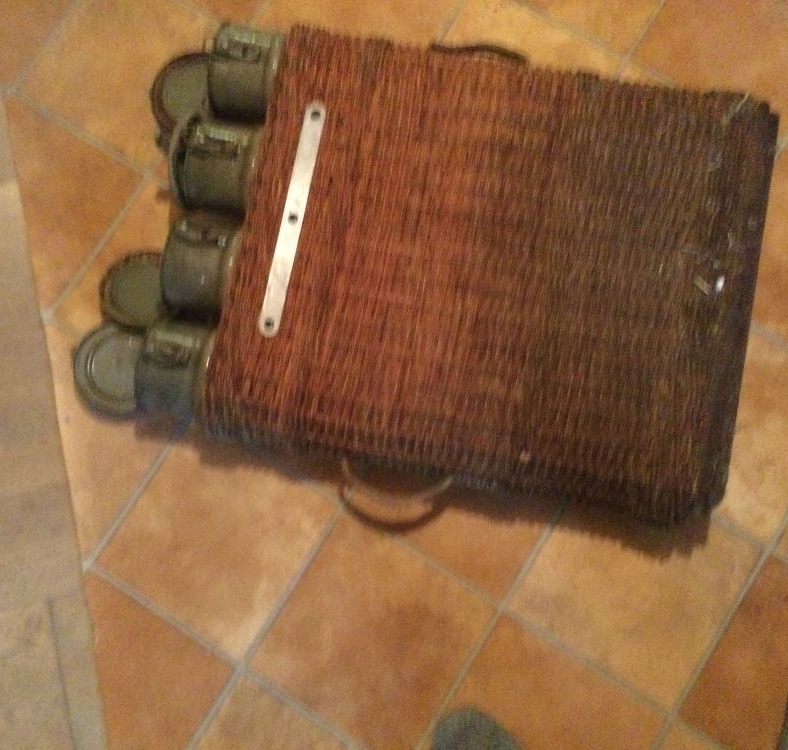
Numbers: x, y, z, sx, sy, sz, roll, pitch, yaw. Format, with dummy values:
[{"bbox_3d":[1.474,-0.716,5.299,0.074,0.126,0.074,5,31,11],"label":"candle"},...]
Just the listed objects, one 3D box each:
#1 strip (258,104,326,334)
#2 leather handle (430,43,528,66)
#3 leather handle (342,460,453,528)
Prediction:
[{"bbox_3d":[-0.103,-0.160,0.910,0.020,0.003,0.247,11,82,5],"label":"strip"},{"bbox_3d":[0.089,-0.335,0.967,0.112,0.023,0.040,11,82,5],"label":"leather handle"},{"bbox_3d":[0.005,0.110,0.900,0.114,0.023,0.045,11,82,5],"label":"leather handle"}]

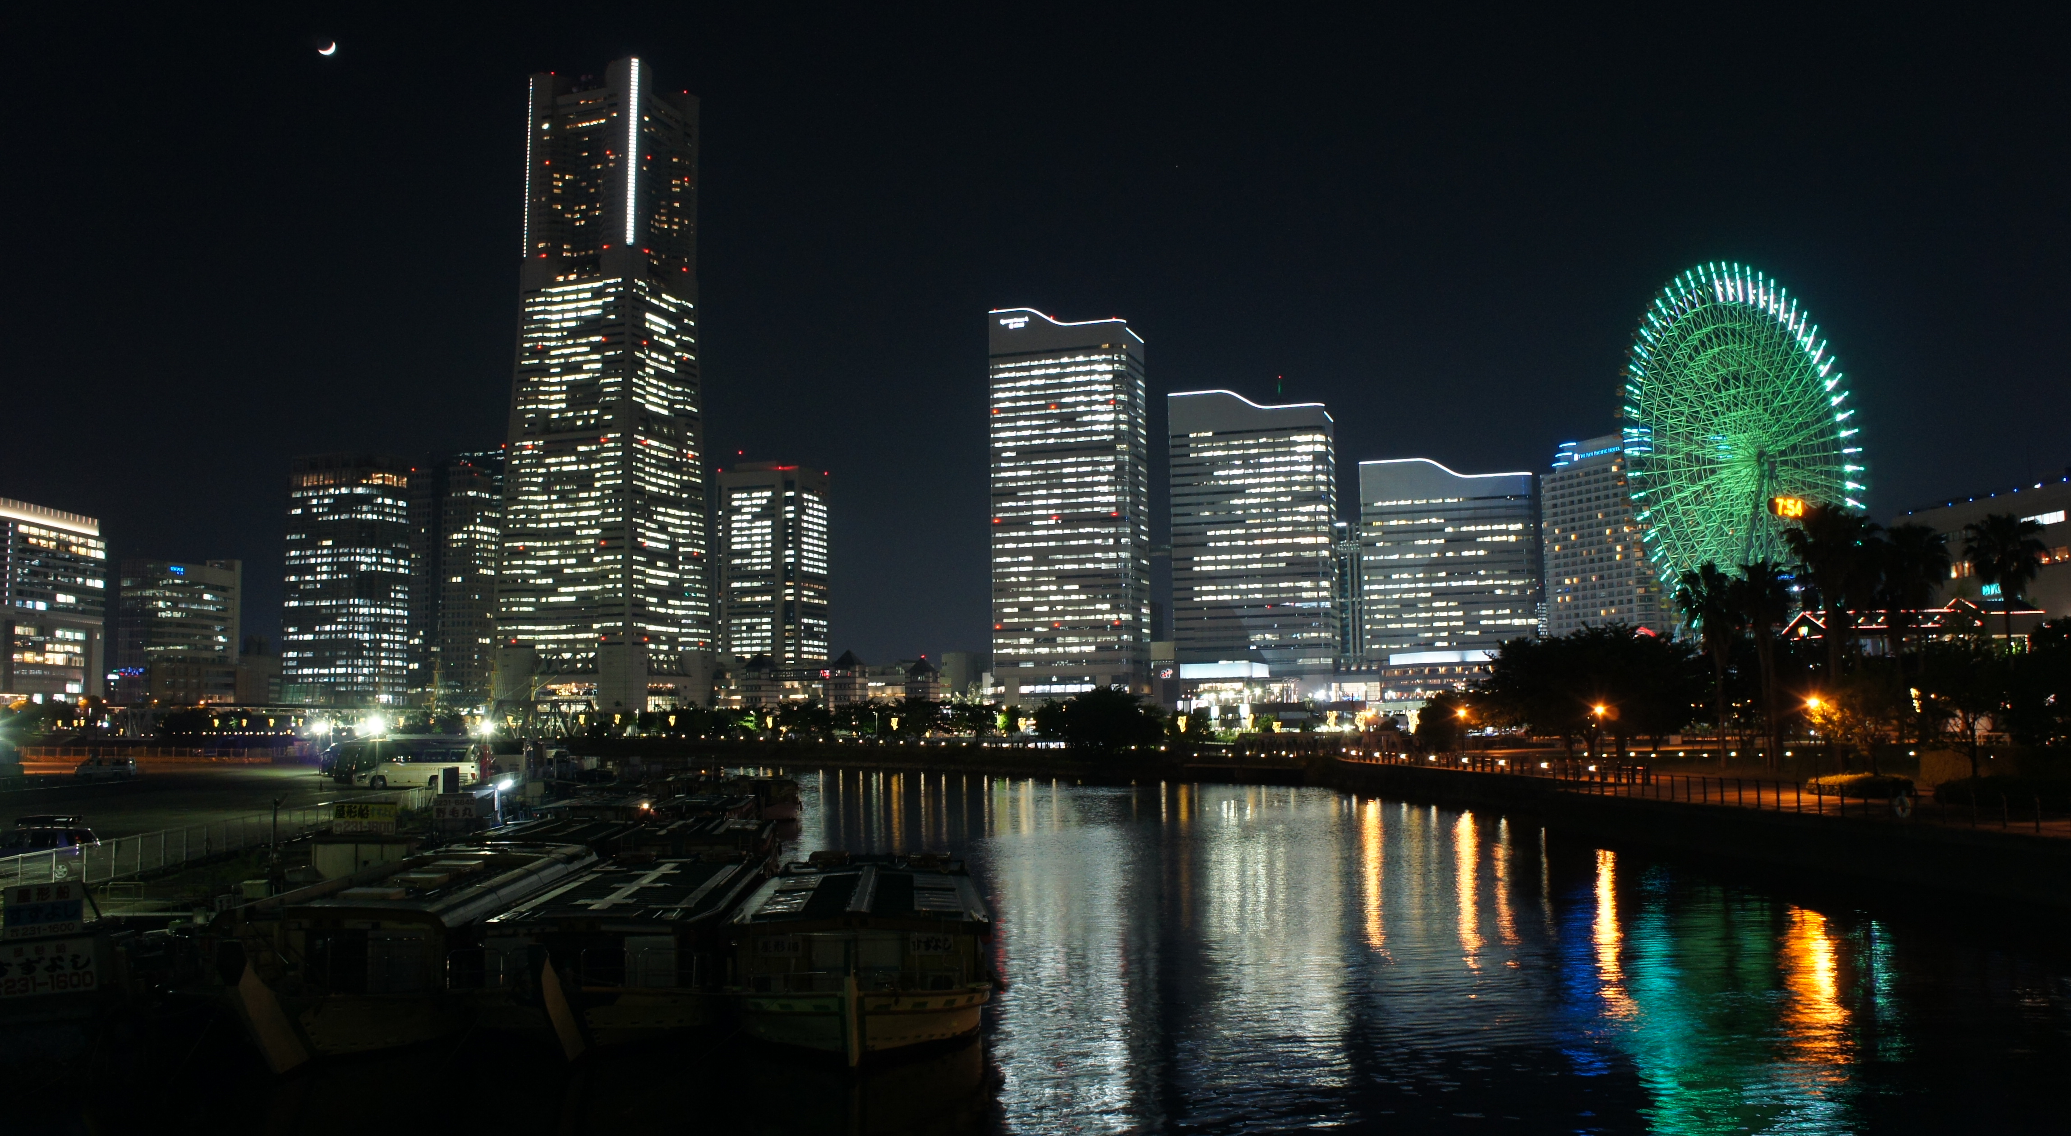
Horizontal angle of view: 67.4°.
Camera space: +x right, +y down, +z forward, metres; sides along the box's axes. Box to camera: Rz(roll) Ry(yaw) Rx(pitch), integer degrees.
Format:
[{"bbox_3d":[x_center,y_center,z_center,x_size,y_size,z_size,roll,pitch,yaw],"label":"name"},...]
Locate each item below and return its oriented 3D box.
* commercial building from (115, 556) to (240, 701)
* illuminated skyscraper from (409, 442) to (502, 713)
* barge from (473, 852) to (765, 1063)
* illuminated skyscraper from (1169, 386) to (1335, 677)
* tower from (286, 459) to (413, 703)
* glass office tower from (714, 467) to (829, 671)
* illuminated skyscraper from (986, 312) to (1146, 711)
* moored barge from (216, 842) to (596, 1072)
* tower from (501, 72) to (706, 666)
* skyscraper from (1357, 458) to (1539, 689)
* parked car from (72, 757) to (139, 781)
[{"bbox_3d":[-339.370,30.120,614.610,20.000,61.000,45.900,-2,-5,12],"label":"commercial building"},{"bbox_3d":[-305.480,10.140,822.560,41.150,135.000,30.000,-2,-5,16],"label":"illuminated skyscraper"},{"bbox_3d":[-9.130,8.910,37.190,5.000,3.000,18.000,0,-5,-5],"label":"barge"},{"bbox_3d":[97.100,-8.410,692.030,67.370,138.000,39.000,-2,-5,18],"label":"illuminated skyscraper"},{"bbox_3d":[-354.730,10.630,802.050,47.270,132.000,37.700,-2,-5,16],"label":"tower"},{"bbox_3d":[-161.250,12.630,959.730,51.520,149.000,50.880,-2,-5,18],"label":"glass office tower"},{"bbox_3d":[15.510,-25.330,679.550,61.520,172.000,36.770,-2,-5,18],"label":"illuminated skyscraper"},{"bbox_3d":[-14.980,9.000,37.190,5.000,3.000,18.500,0,-5,-5],"label":"moored barge"},{"bbox_3d":[-198.770,-80.320,727.460,67.110,296.000,74.520,-2,-5,18],"label":"tower"},{"bbox_3d":[192.090,6.450,712.250,77.250,109.000,39.000,-2,-5,18],"label":"skyscraper"},{"bbox_3d":[-67.700,14.770,113.090,1.680,1.700,4.200,-4,-6,30],"label":"parked car"}]

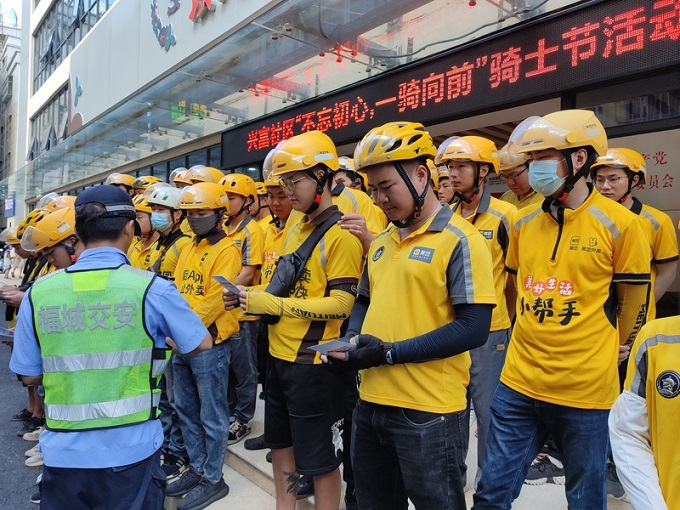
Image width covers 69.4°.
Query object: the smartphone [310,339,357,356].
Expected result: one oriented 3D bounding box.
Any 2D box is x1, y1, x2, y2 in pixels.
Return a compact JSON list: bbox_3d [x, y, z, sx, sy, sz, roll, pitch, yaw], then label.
[{"bbox_3d":[-0.023,0.276,1.460,0.076,0.009,0.155,7,3,32],"label":"smartphone"}]

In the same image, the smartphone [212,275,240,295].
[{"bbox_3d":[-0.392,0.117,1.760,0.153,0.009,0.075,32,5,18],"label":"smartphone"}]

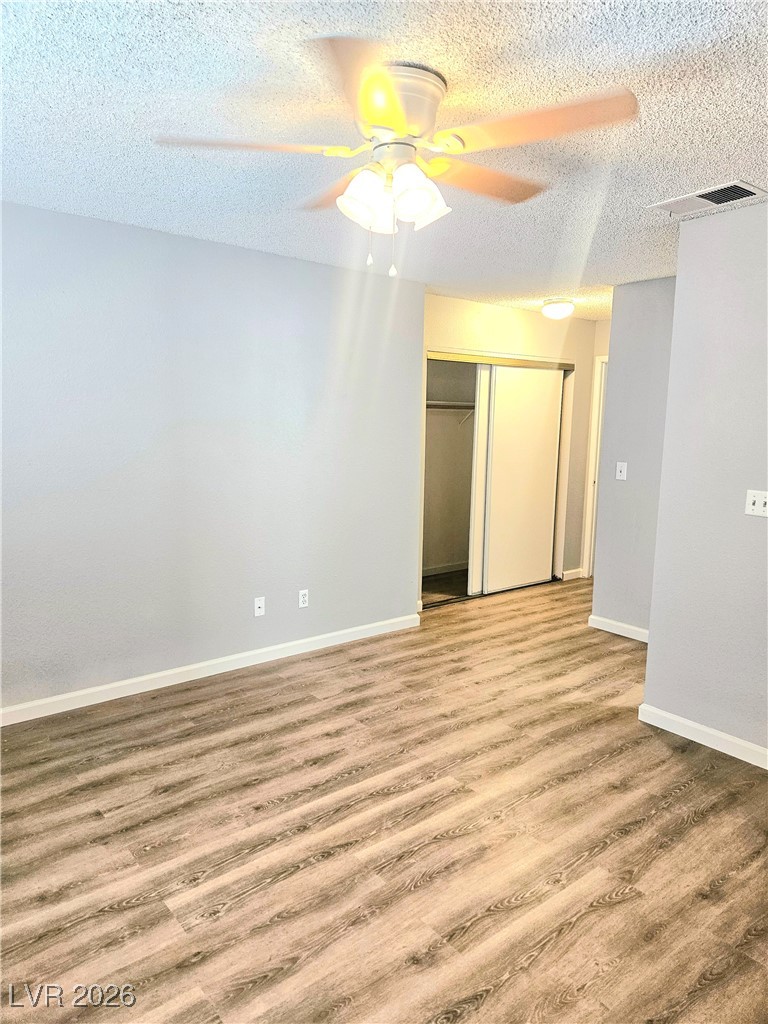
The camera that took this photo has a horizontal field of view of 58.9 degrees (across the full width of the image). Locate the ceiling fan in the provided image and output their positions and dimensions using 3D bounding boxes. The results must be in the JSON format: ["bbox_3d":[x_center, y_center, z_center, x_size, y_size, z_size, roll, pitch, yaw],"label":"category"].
[{"bbox_3d":[0.032,-1.008,1.958,1.250,0.390,1.250,-5,10,-39],"label":"ceiling fan"}]

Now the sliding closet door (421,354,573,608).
[{"bbox_3d":[1.027,-0.292,5.950,1.860,2.020,0.100,-5,10,-38],"label":"sliding closet door"}]

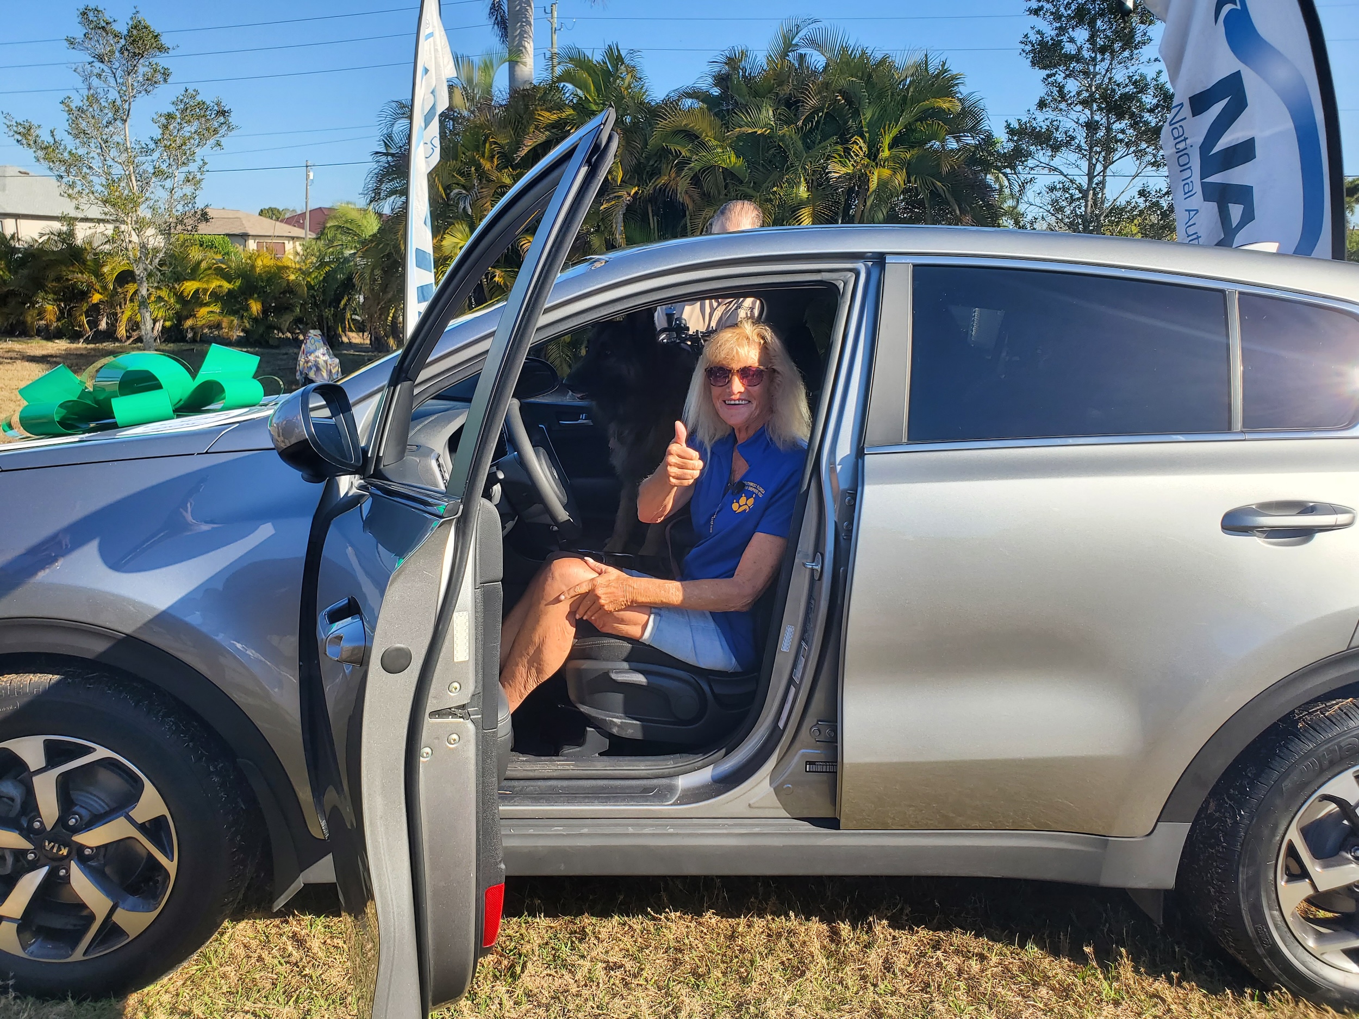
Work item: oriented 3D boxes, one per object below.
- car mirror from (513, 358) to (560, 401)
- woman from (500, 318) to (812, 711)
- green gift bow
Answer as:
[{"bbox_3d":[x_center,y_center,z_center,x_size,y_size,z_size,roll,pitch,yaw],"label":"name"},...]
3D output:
[{"bbox_3d":[-0.522,-0.469,3.675,0.150,0.165,0.240,5,10,14],"label":"car mirror"},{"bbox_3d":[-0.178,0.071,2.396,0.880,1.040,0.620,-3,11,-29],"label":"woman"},{"bbox_3d":[-1.347,-0.301,2.610,0.620,0.220,0.610,-3,10,-2],"label":"green gift bow"}]

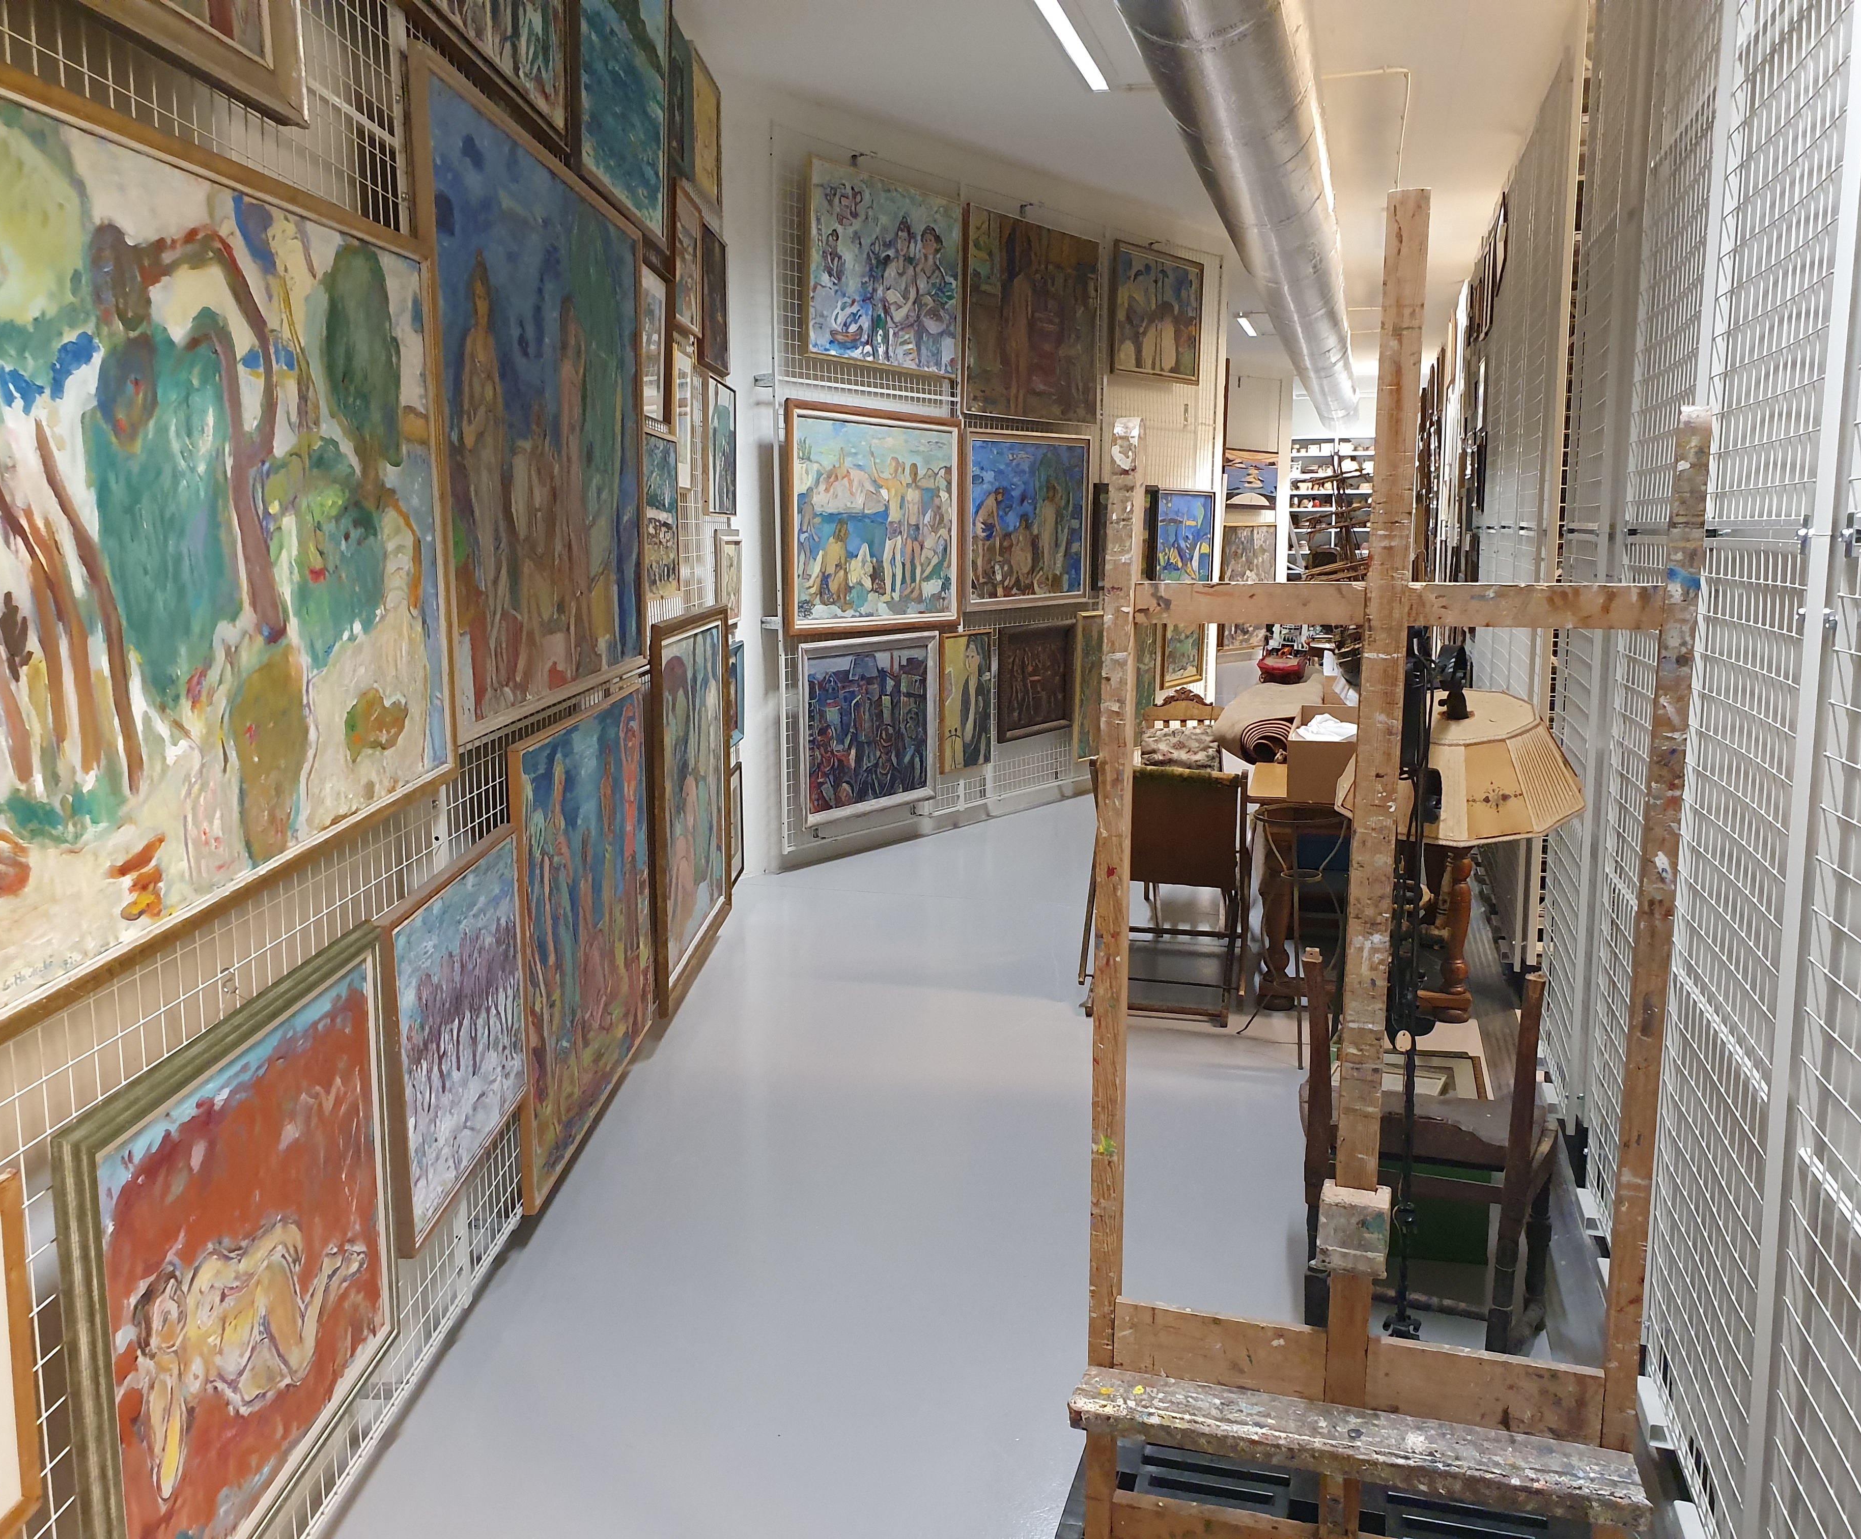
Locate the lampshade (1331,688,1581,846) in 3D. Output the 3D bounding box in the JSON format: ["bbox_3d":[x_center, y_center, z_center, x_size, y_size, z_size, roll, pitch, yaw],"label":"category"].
[{"bbox_3d":[1.162,-0.027,3.400,0.531,0.194,0.531,-7,20,3],"label":"lampshade"}]

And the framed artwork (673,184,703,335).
[{"bbox_3d":[-0.848,-1.757,5.353,0.025,0.461,0.541,0,9,1],"label":"framed artwork"}]

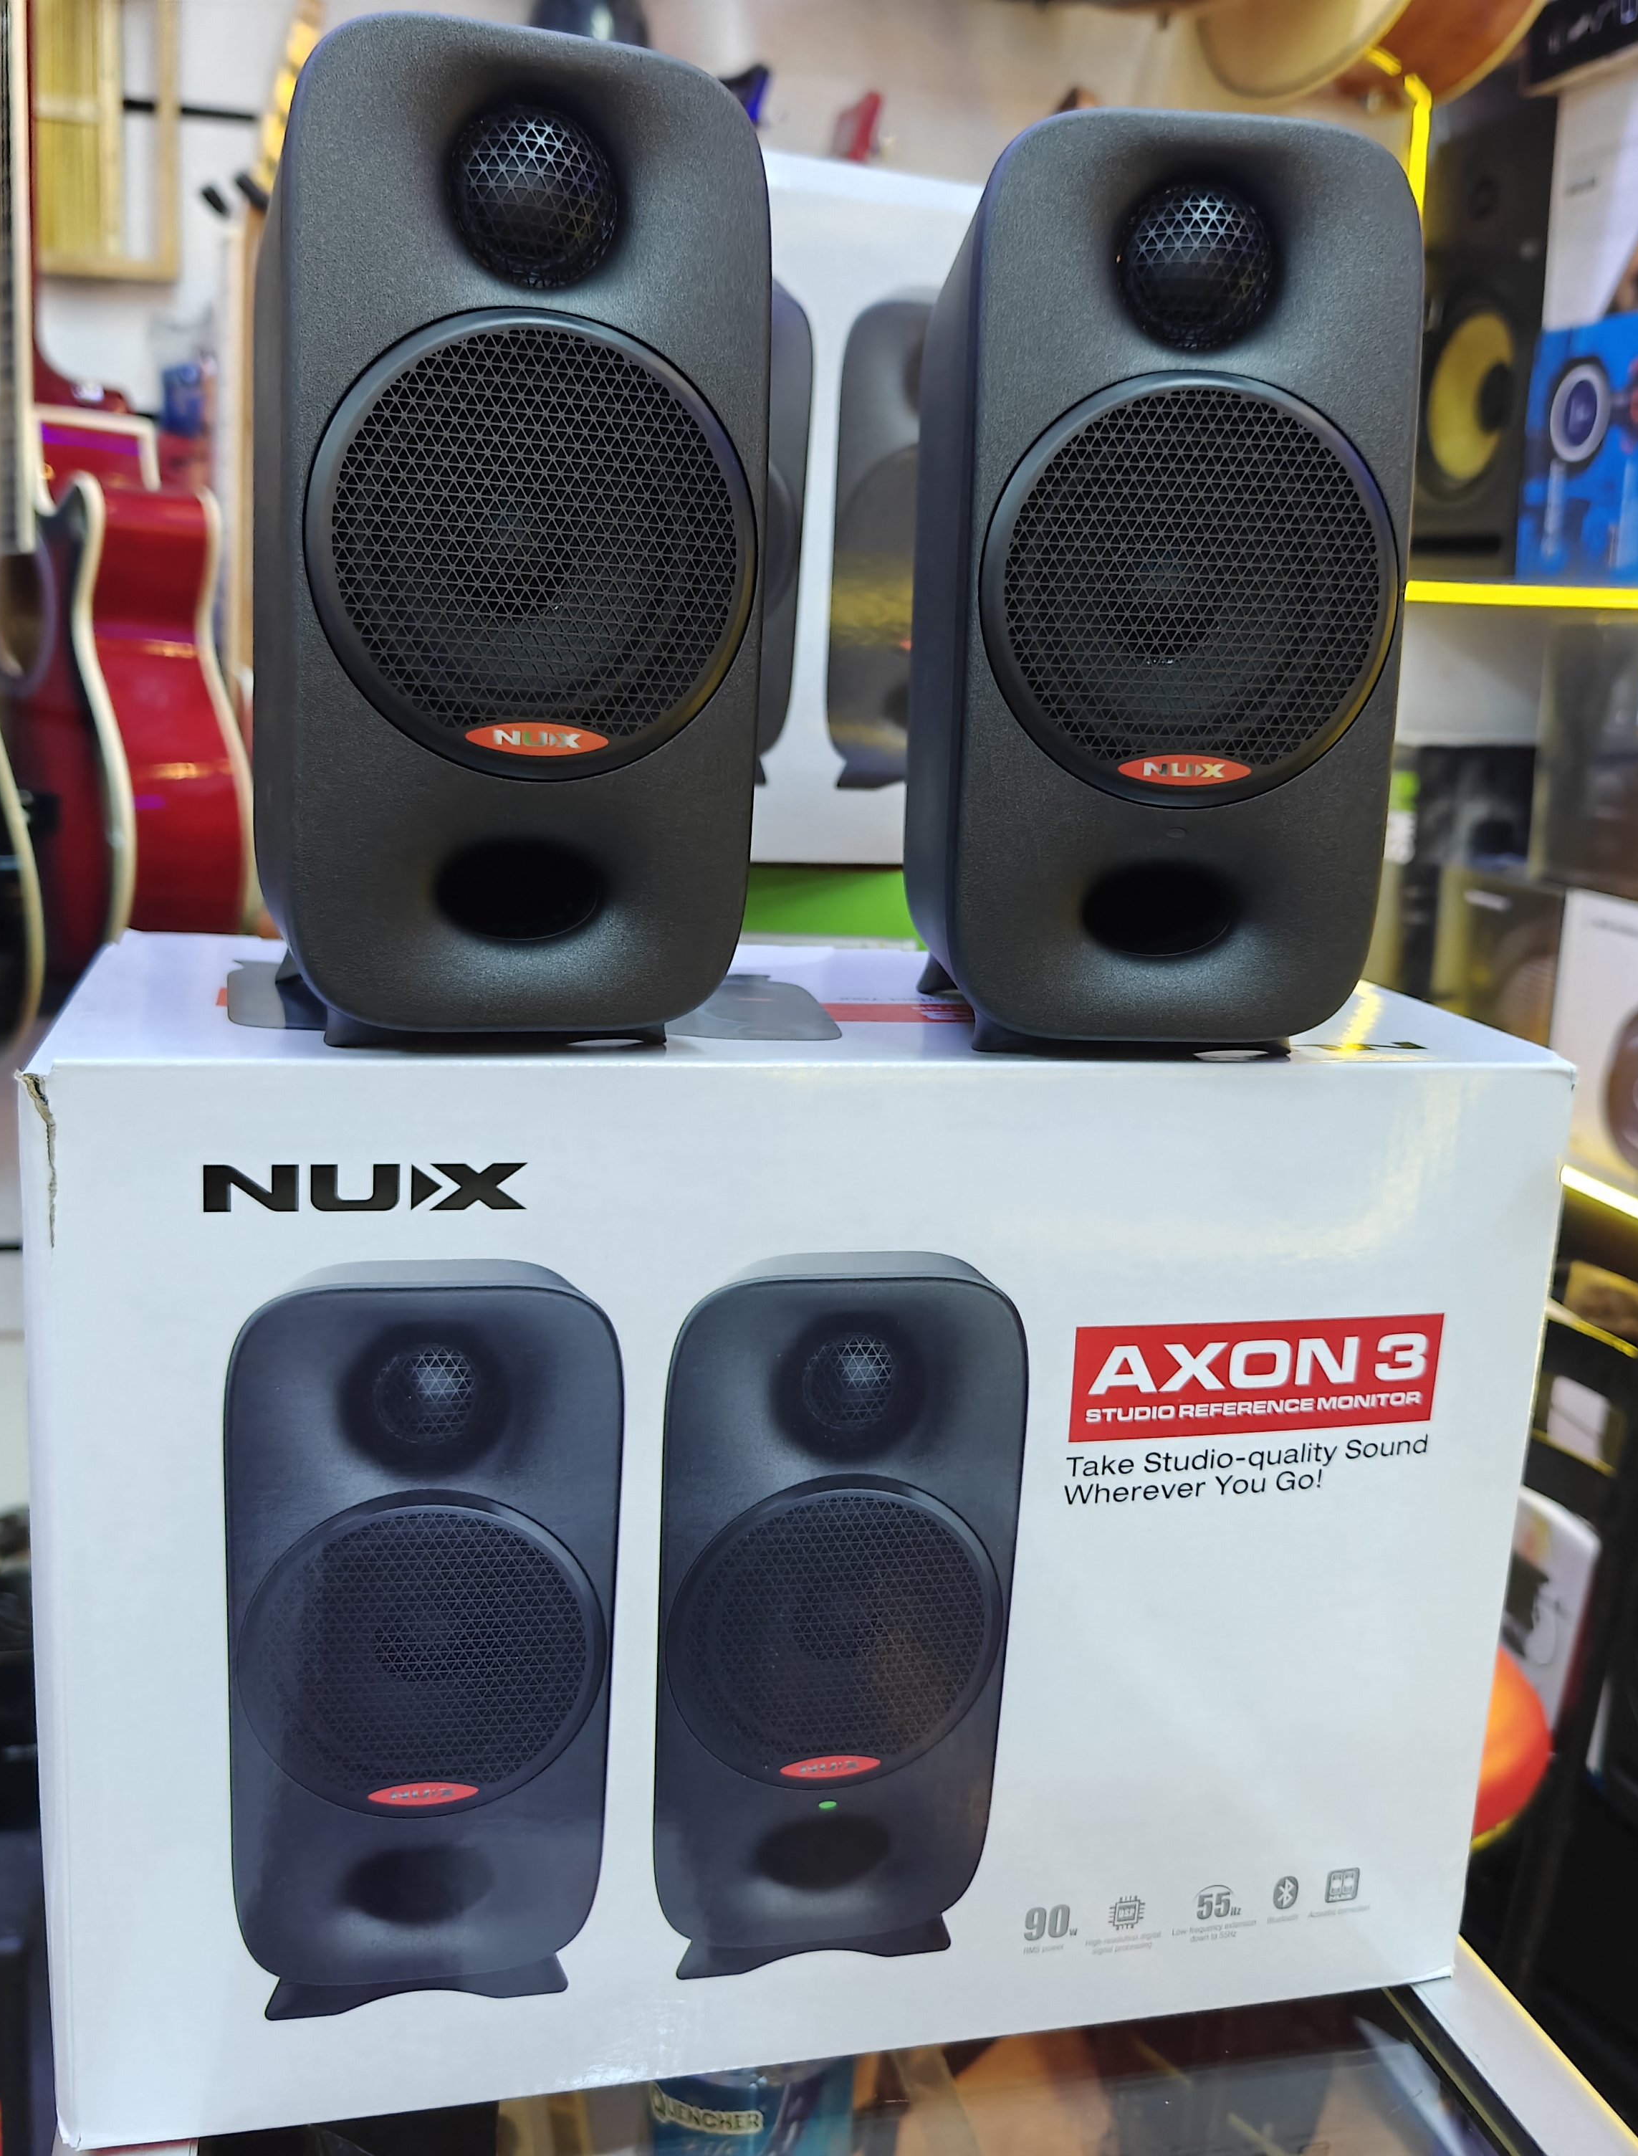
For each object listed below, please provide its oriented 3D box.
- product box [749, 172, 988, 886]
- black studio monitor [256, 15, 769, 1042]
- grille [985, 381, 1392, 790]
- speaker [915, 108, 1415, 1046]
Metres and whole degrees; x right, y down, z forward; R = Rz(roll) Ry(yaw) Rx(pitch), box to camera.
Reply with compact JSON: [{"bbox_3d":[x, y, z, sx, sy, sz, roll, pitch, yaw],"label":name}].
[{"bbox_3d":[0.018,-0.241,0.886,0.366,0.270,0.170,-2,14,-21],"label":"product box"},{"bbox_3d":[-0.085,-0.131,0.509,0.107,0.221,0.135,-2,14,-18],"label":"black studio monitor"},{"bbox_3d":[0.089,-0.117,0.477,0.100,0.100,0.014,1,13,-10],"label":"grille"},{"bbox_3d":[0.077,-0.128,0.541,0.106,0.220,0.130,1,13,-10],"label":"speaker"}]

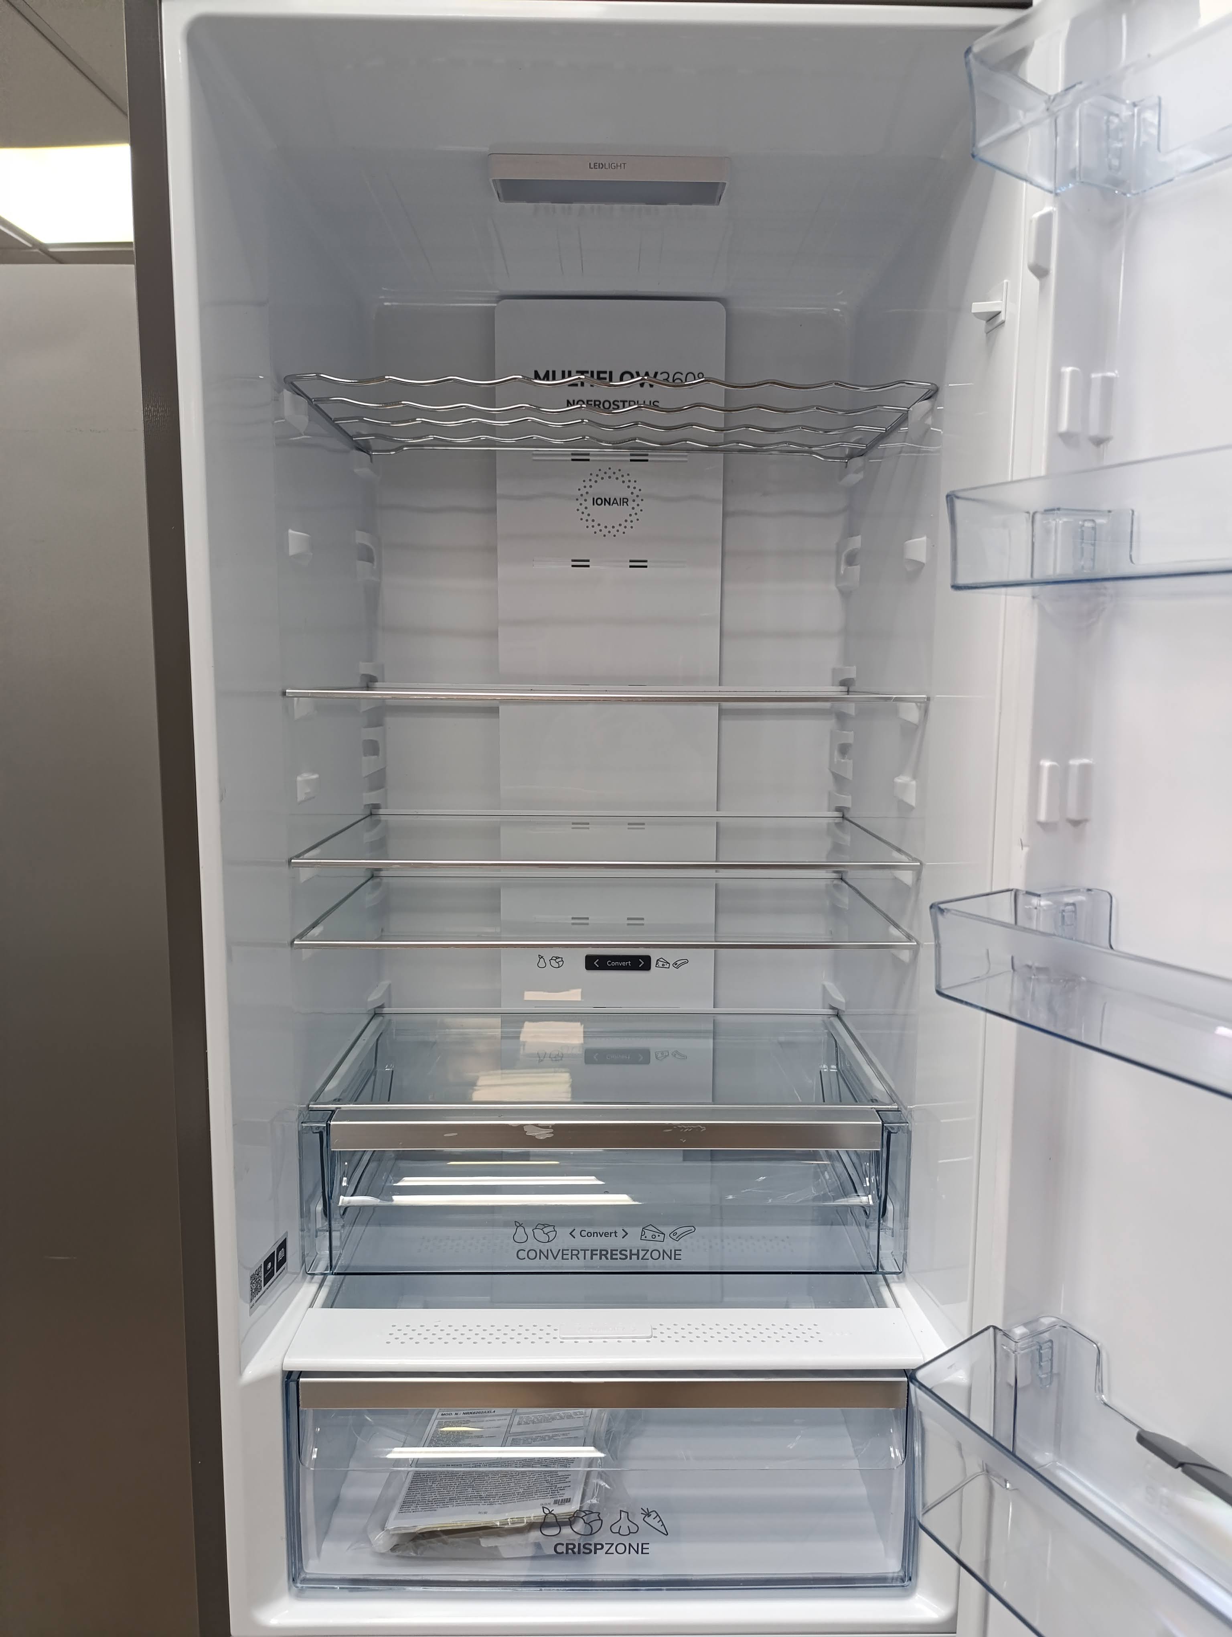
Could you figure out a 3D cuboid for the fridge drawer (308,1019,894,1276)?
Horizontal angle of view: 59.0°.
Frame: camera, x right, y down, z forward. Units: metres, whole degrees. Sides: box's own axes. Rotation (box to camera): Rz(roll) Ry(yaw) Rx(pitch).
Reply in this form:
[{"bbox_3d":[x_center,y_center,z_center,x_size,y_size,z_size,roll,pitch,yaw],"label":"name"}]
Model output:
[{"bbox_3d":[-0.009,0.296,1.036,0.493,0.136,0.270,0,8,0],"label":"fridge drawer"}]

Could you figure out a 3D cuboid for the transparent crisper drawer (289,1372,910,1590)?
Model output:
[{"bbox_3d":[-0.010,0.472,0.988,0.469,0.180,0.345,0,8,0],"label":"transparent crisper drawer"}]

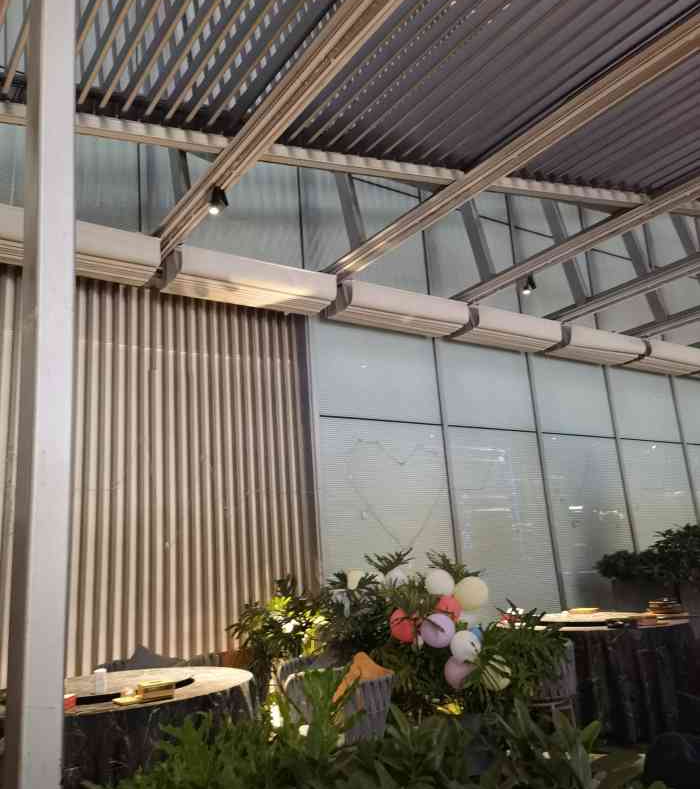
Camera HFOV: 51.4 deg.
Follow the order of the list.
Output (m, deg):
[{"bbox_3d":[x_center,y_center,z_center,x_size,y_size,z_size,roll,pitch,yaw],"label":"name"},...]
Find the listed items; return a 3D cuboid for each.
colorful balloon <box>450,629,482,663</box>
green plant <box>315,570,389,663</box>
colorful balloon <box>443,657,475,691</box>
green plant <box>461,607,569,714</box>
[{"bbox_3d":[0.744,1.604,4.650,0.204,0.217,0.204,-6,-15,7],"label":"colorful balloon"},{"bbox_3d":[0.017,1.510,4.950,0.490,0.613,0.465,-4,-15,-1],"label":"green plant"},{"bbox_3d":[0.700,1.783,4.650,0.192,0.217,0.192,-6,-15,6],"label":"colorful balloon"},{"bbox_3d":[1.057,1.706,4.650,0.703,0.714,0.668,-7,-16,10],"label":"green plant"}]

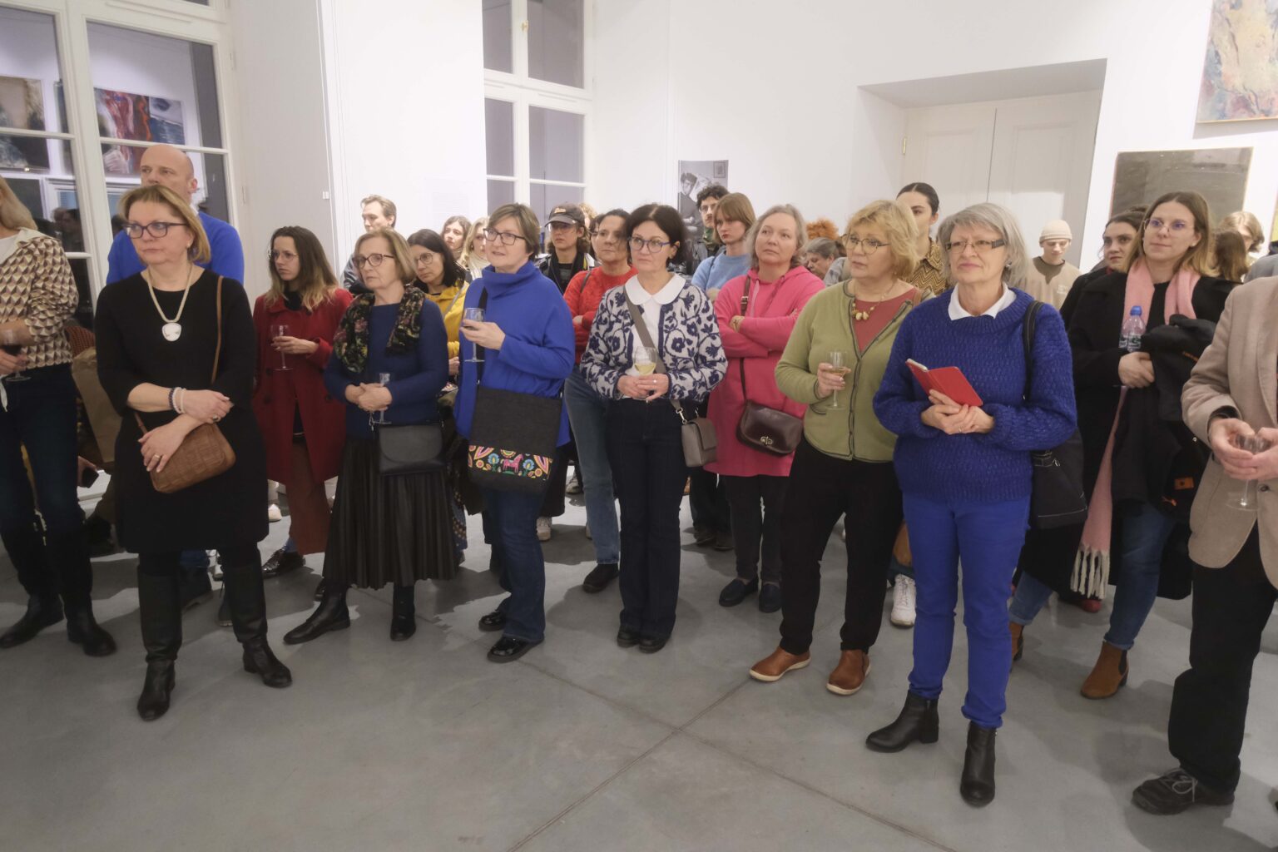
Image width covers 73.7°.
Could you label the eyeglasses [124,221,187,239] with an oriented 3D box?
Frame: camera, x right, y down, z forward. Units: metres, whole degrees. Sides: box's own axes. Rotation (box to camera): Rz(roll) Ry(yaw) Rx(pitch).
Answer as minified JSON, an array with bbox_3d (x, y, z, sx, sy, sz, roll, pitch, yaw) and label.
[{"bbox_3d":[-1.485,-0.614,2.670,0.142,0.047,0.145,3,13,12],"label":"eyeglasses"}]

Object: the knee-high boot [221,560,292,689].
[{"bbox_3d":[-1.346,0.689,3.019,0.250,0.430,0.110,9,15,33],"label":"knee-high boot"}]

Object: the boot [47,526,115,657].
[{"bbox_3d":[-2.107,0.623,3.222,0.255,0.450,0.110,9,15,32],"label":"boot"}]

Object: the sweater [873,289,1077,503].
[{"bbox_3d":[0.931,-0.099,2.350,0.530,0.546,0.360,7,15,26],"label":"sweater"}]

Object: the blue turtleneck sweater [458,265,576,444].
[{"bbox_3d":[-0.456,-0.277,3.102,0.470,0.636,0.340,9,15,31],"label":"blue turtleneck sweater"}]

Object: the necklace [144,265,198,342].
[{"bbox_3d":[-1.463,-0.397,2.666,0.140,0.245,0.165,-5,14,-24],"label":"necklace"}]

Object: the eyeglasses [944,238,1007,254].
[{"bbox_3d":[0.920,-0.480,2.276,0.140,0.042,0.145,10,19,43],"label":"eyeglasses"}]

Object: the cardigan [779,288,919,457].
[{"bbox_3d":[0.720,-0.187,2.822,0.510,0.553,0.340,8,15,27],"label":"cardigan"}]

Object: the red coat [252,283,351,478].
[{"bbox_3d":[-1.535,-0.188,3.890,0.480,0.875,0.320,1,13,3],"label":"red coat"}]

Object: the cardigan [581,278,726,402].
[{"bbox_3d":[0.054,-0.310,3.053,0.500,0.430,0.360,3,13,12],"label":"cardigan"}]

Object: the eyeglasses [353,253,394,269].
[{"bbox_3d":[-0.944,-0.606,3.146,0.140,0.047,0.140,8,8,27],"label":"eyeglasses"}]

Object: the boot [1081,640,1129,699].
[{"bbox_3d":[1.654,0.865,3.024,0.250,0.160,0.095,-7,15,-32],"label":"boot"}]

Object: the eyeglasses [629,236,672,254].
[{"bbox_3d":[0.059,-0.645,3.022,0.135,0.045,0.140,14,19,28],"label":"eyeglasses"}]

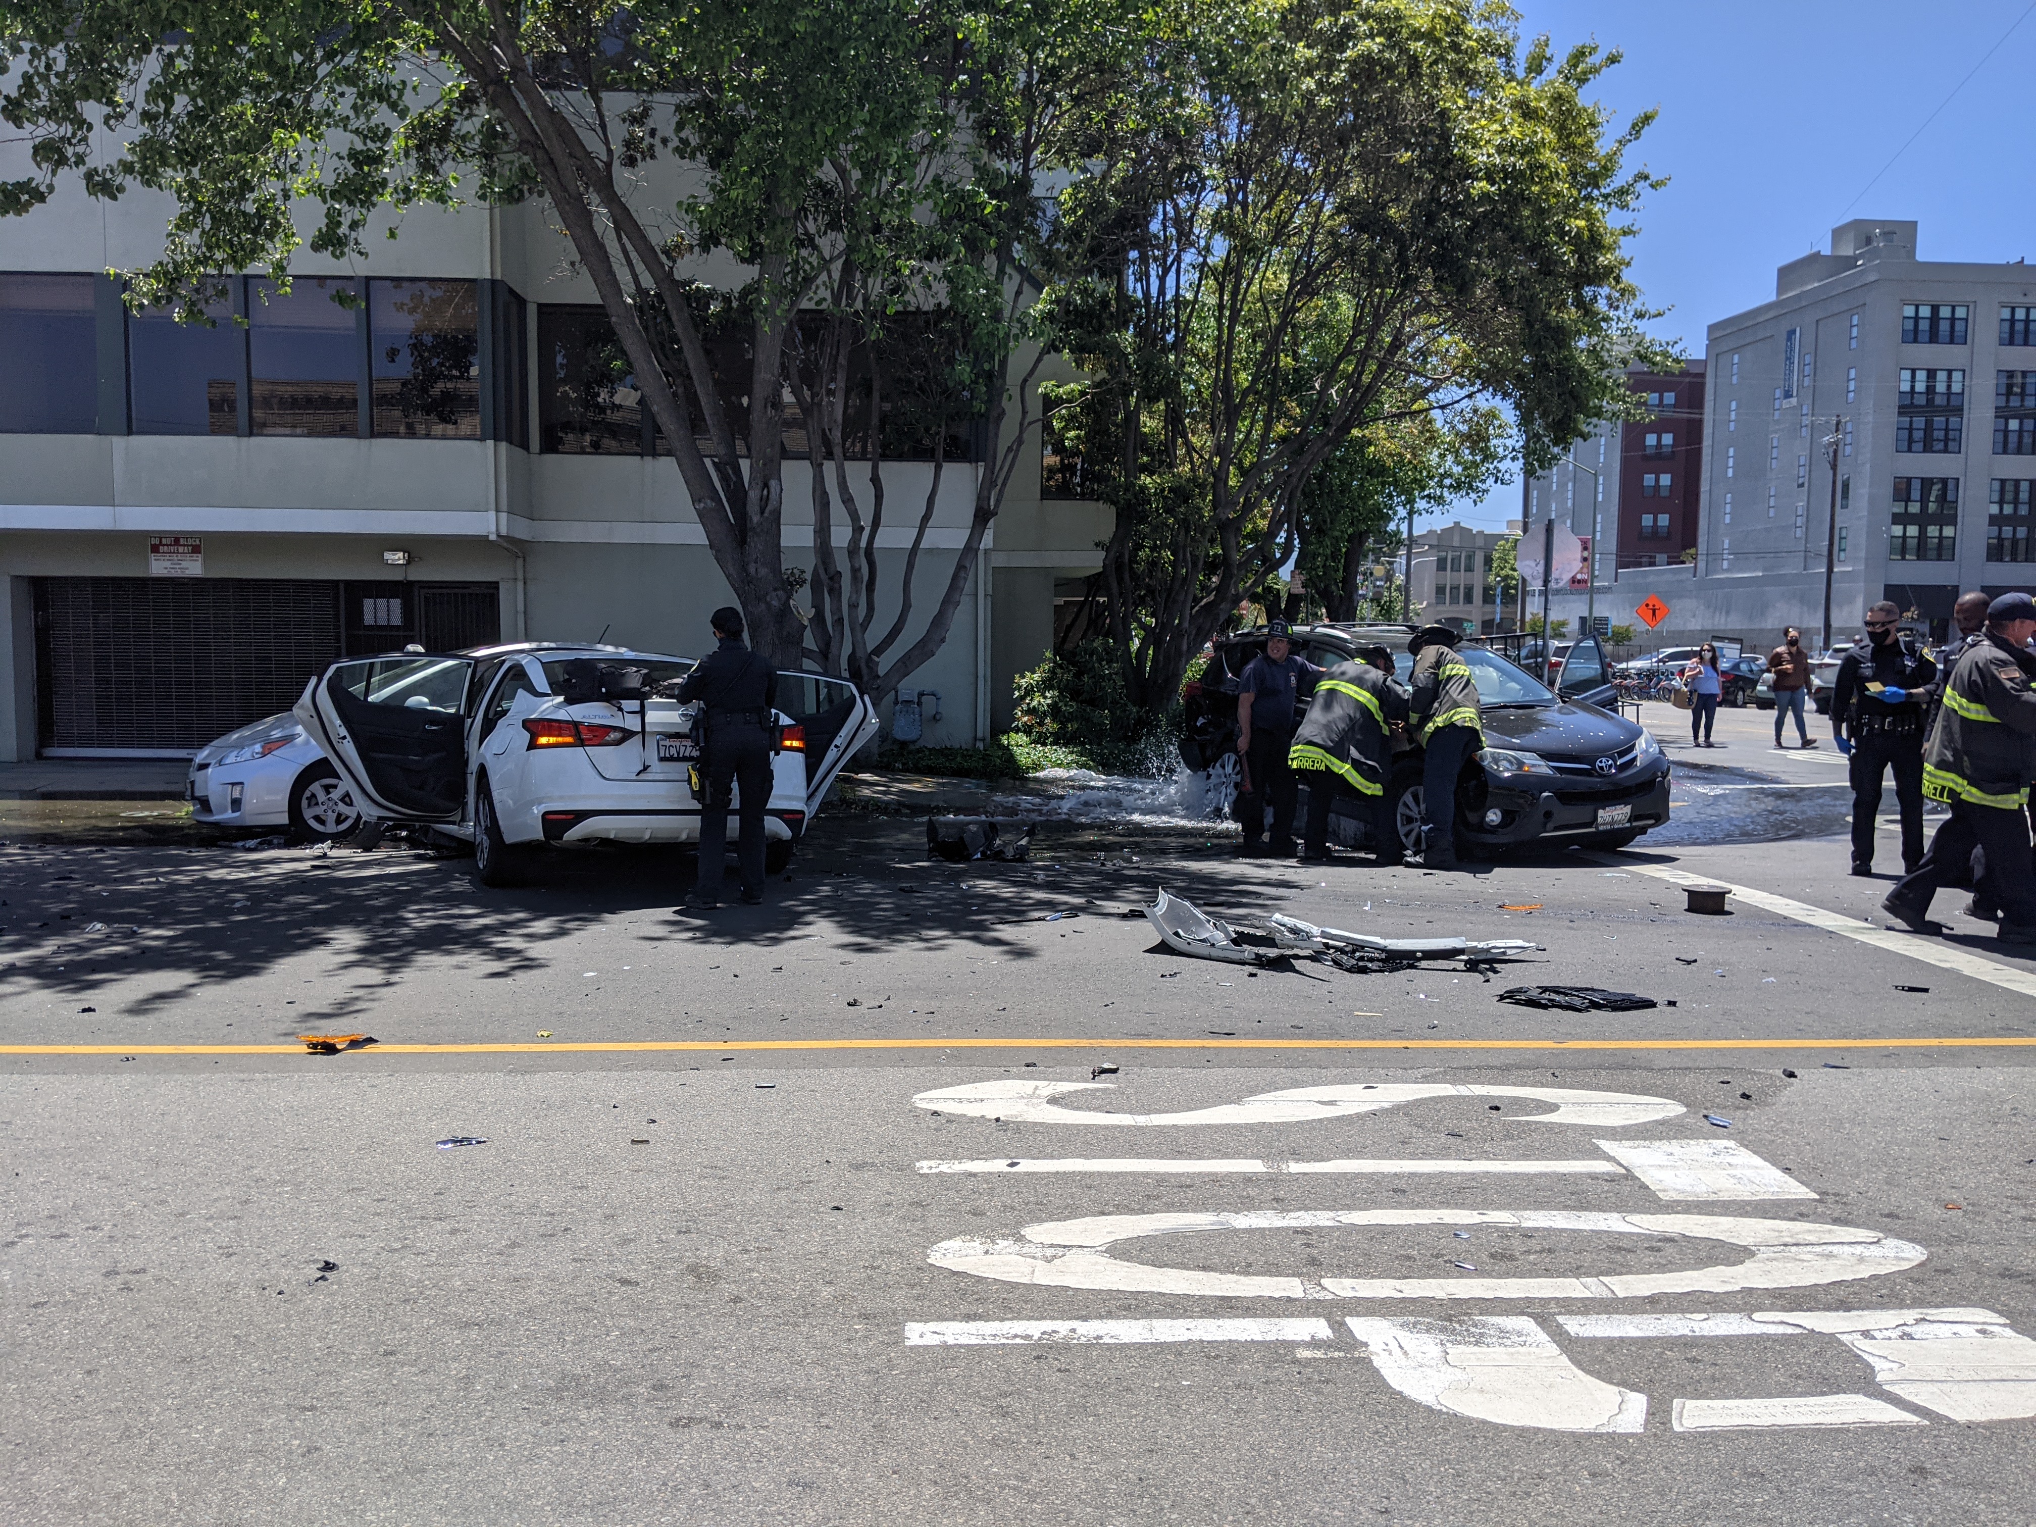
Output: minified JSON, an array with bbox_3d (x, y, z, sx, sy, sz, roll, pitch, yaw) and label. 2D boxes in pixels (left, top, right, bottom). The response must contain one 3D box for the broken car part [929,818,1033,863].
[{"bbox_3d":[-0.259,0.541,11.476,0.760,0.290,0.450,0,4,0],"label":"broken car part"}]

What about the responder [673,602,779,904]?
[{"bbox_3d":[-1.705,-0.035,9.325,0.580,1.740,0.420,-1,5,-18],"label":"responder"}]

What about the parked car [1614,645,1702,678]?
[{"bbox_3d":[23.274,-3.132,55.925,4.700,1.600,1.820,0,5,-10],"label":"parked car"}]

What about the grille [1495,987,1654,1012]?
[{"bbox_3d":[2.351,0.993,6.697,0.670,0.060,0.280,1,4,2],"label":"grille"}]

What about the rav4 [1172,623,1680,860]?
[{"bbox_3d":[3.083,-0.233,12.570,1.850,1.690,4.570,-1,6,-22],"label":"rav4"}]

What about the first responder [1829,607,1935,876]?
[{"bbox_3d":[5.764,-0.167,10.569,0.600,1.820,0.420,2,5,24],"label":"first responder"}]

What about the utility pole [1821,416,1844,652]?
[{"bbox_3d":[32.524,-8.334,63.546,0.500,11.200,0.500,0,4,0],"label":"utility pole"}]

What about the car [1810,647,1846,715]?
[{"bbox_3d":[21.136,-2.121,40.156,1.870,1.670,4.550,3,5,32],"label":"car"}]

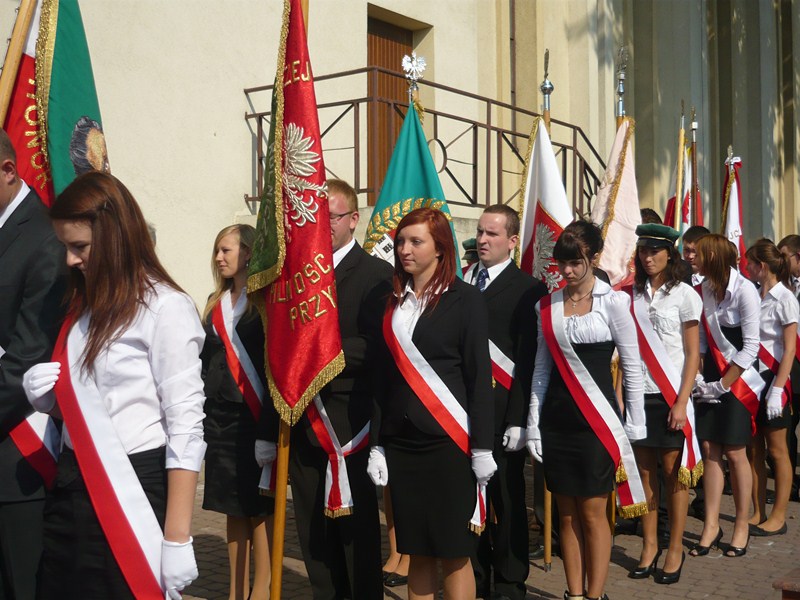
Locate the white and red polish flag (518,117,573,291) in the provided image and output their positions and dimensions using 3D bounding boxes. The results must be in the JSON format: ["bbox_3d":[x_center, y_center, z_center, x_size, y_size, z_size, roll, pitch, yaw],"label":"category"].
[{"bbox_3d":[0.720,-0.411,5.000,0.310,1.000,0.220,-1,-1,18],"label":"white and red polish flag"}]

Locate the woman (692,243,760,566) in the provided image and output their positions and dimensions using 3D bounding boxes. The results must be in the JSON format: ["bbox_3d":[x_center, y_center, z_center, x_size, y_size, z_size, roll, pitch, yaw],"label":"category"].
[{"bbox_3d":[1.755,0.490,5.430,0.440,1.690,0.370,1,1,42],"label":"woman"}]

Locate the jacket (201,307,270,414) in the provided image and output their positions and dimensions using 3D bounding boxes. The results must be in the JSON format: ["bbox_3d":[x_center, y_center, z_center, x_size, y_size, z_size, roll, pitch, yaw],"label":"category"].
[{"bbox_3d":[-0.720,0.250,4.500,0.440,0.580,0.270,0,1,37],"label":"jacket"}]

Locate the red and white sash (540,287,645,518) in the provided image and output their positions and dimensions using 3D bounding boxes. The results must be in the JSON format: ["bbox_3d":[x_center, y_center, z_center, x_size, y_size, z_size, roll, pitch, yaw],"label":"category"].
[{"bbox_3d":[0.837,0.459,4.420,0.400,0.960,0.250,-1,-1,25],"label":"red and white sash"}]

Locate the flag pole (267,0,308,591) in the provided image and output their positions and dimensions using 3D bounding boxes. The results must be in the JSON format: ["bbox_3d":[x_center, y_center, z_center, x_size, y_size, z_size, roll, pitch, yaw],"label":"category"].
[{"bbox_3d":[-0.400,0.031,3.700,0.050,2.600,0.050,3,0,24],"label":"flag pole"}]

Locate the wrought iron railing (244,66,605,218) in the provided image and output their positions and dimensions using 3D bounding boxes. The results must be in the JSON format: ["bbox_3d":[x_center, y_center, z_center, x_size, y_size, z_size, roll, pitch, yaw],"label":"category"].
[{"bbox_3d":[0.544,-1.170,9.900,1.430,1.220,4.400,0,1,36],"label":"wrought iron railing"}]

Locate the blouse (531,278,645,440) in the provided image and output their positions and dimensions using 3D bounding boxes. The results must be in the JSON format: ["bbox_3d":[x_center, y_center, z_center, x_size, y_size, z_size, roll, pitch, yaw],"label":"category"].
[{"bbox_3d":[0.820,0.260,4.450,0.480,0.690,0.280,0,1,34],"label":"blouse"}]

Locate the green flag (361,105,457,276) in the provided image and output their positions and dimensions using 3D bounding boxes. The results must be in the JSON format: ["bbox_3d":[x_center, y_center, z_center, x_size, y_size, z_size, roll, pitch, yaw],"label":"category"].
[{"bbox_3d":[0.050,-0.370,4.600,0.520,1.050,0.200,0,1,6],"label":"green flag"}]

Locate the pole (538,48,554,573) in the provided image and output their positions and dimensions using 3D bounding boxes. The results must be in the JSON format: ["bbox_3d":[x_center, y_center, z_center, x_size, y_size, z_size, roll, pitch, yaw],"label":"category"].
[{"bbox_3d":[0.732,0.050,5.050,0.080,2.600,0.080,0,0,24],"label":"pole"}]

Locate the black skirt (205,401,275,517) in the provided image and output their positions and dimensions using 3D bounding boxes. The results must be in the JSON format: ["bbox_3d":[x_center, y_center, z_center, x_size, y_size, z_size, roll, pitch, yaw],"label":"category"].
[{"bbox_3d":[-0.700,0.690,4.500,0.370,0.530,0.280,0,1,37],"label":"black skirt"}]

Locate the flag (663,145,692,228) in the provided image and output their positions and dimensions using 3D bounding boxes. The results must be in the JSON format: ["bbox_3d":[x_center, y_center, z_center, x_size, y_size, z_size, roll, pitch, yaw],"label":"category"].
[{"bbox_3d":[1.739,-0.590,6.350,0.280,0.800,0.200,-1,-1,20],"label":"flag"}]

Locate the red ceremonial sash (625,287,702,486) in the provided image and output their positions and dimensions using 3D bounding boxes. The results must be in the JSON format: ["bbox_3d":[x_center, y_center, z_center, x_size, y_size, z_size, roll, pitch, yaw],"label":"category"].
[{"bbox_3d":[1.317,0.444,5.100,0.350,0.970,0.250,-1,-1,35],"label":"red ceremonial sash"}]

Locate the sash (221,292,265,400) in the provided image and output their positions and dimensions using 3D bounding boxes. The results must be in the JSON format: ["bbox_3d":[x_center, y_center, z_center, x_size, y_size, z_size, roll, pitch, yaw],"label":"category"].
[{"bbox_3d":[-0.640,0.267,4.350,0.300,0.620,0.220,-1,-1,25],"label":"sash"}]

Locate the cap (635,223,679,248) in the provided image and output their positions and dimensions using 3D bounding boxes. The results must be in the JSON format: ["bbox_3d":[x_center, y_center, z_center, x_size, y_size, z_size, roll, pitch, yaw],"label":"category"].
[{"bbox_3d":[1.270,-0.318,5.030,0.230,0.130,0.260,0,1,29],"label":"cap"}]

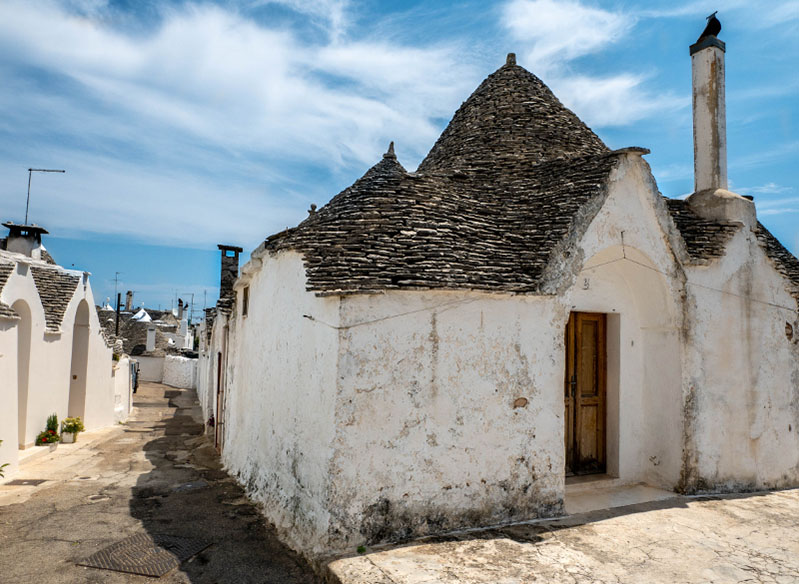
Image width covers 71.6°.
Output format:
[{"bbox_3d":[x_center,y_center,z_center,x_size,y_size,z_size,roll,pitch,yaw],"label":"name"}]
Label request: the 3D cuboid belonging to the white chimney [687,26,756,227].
[{"bbox_3d":[4.003,-2.025,6.931,0.679,2.435,0.504,3,-4,-28],"label":"white chimney"}]

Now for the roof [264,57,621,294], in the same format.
[{"bbox_3d":[0.844,-1.674,7.667,5.044,3.722,4.656,3,-4,-25],"label":"roof"}]

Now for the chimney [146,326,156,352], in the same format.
[{"bbox_3d":[-11.675,2.259,26.088,0.417,1.172,0.417,0,-4,10],"label":"chimney"}]

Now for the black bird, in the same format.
[{"bbox_3d":[3.923,-3.372,7.013,0.291,0.359,0.184,1,-3,0],"label":"black bird"}]

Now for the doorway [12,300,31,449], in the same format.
[{"bbox_3d":[-5.984,1.225,8.471,0.339,2.229,0.718,2,-4,-9],"label":"doorway"}]

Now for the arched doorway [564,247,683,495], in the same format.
[{"bbox_3d":[2.259,0.841,6.104,1.746,2.638,0.640,3,-4,-25],"label":"arched doorway"}]

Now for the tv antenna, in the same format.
[{"bbox_3d":[-6.771,-1.813,10.599,0.698,1.104,0.194,1,-4,-6],"label":"tv antenna"}]

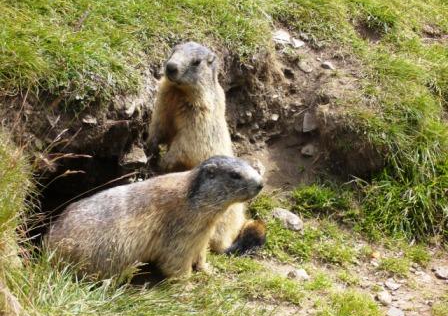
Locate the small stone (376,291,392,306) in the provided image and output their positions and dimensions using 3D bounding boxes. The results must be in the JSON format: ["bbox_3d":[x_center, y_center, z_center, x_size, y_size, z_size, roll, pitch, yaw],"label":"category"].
[{"bbox_3d":[0.321,0.280,2.710,0.028,0.023,0.027,0,20,0],"label":"small stone"}]

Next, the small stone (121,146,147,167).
[{"bbox_3d":[-0.216,-0.004,3.250,0.060,0.040,0.048,0,20,0],"label":"small stone"}]

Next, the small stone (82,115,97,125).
[{"bbox_3d":[-0.317,-0.091,3.200,0.032,0.018,0.026,0,20,0],"label":"small stone"}]

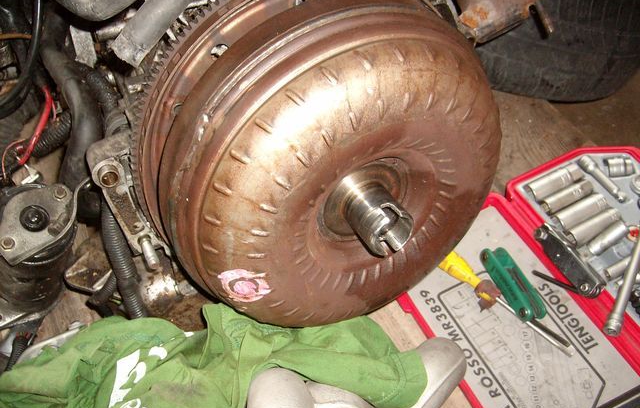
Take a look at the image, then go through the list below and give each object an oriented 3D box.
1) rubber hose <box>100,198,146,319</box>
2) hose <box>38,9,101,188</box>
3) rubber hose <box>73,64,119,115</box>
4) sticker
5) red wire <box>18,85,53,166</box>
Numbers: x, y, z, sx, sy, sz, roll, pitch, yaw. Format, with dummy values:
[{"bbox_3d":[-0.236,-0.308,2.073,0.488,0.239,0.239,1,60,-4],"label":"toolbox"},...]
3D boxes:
[{"bbox_3d":[-0.181,0.051,0.595,0.026,0.114,0.023,-13,22,-18],"label":"rubber hose"},{"bbox_3d":[-0.214,-0.090,0.555,0.043,0.162,0.037,-7,26,-20],"label":"hose"},{"bbox_3d":[-0.183,-0.094,0.530,0.020,0.049,0.020,-35,32,-10],"label":"rubber hose"},{"bbox_3d":[-0.056,0.060,0.480,0.036,0.038,0.004,-13,44,-4],"label":"sticker"},{"bbox_3d":[-0.245,-0.068,0.560,0.016,0.080,0.012,18,25,-24],"label":"red wire"}]

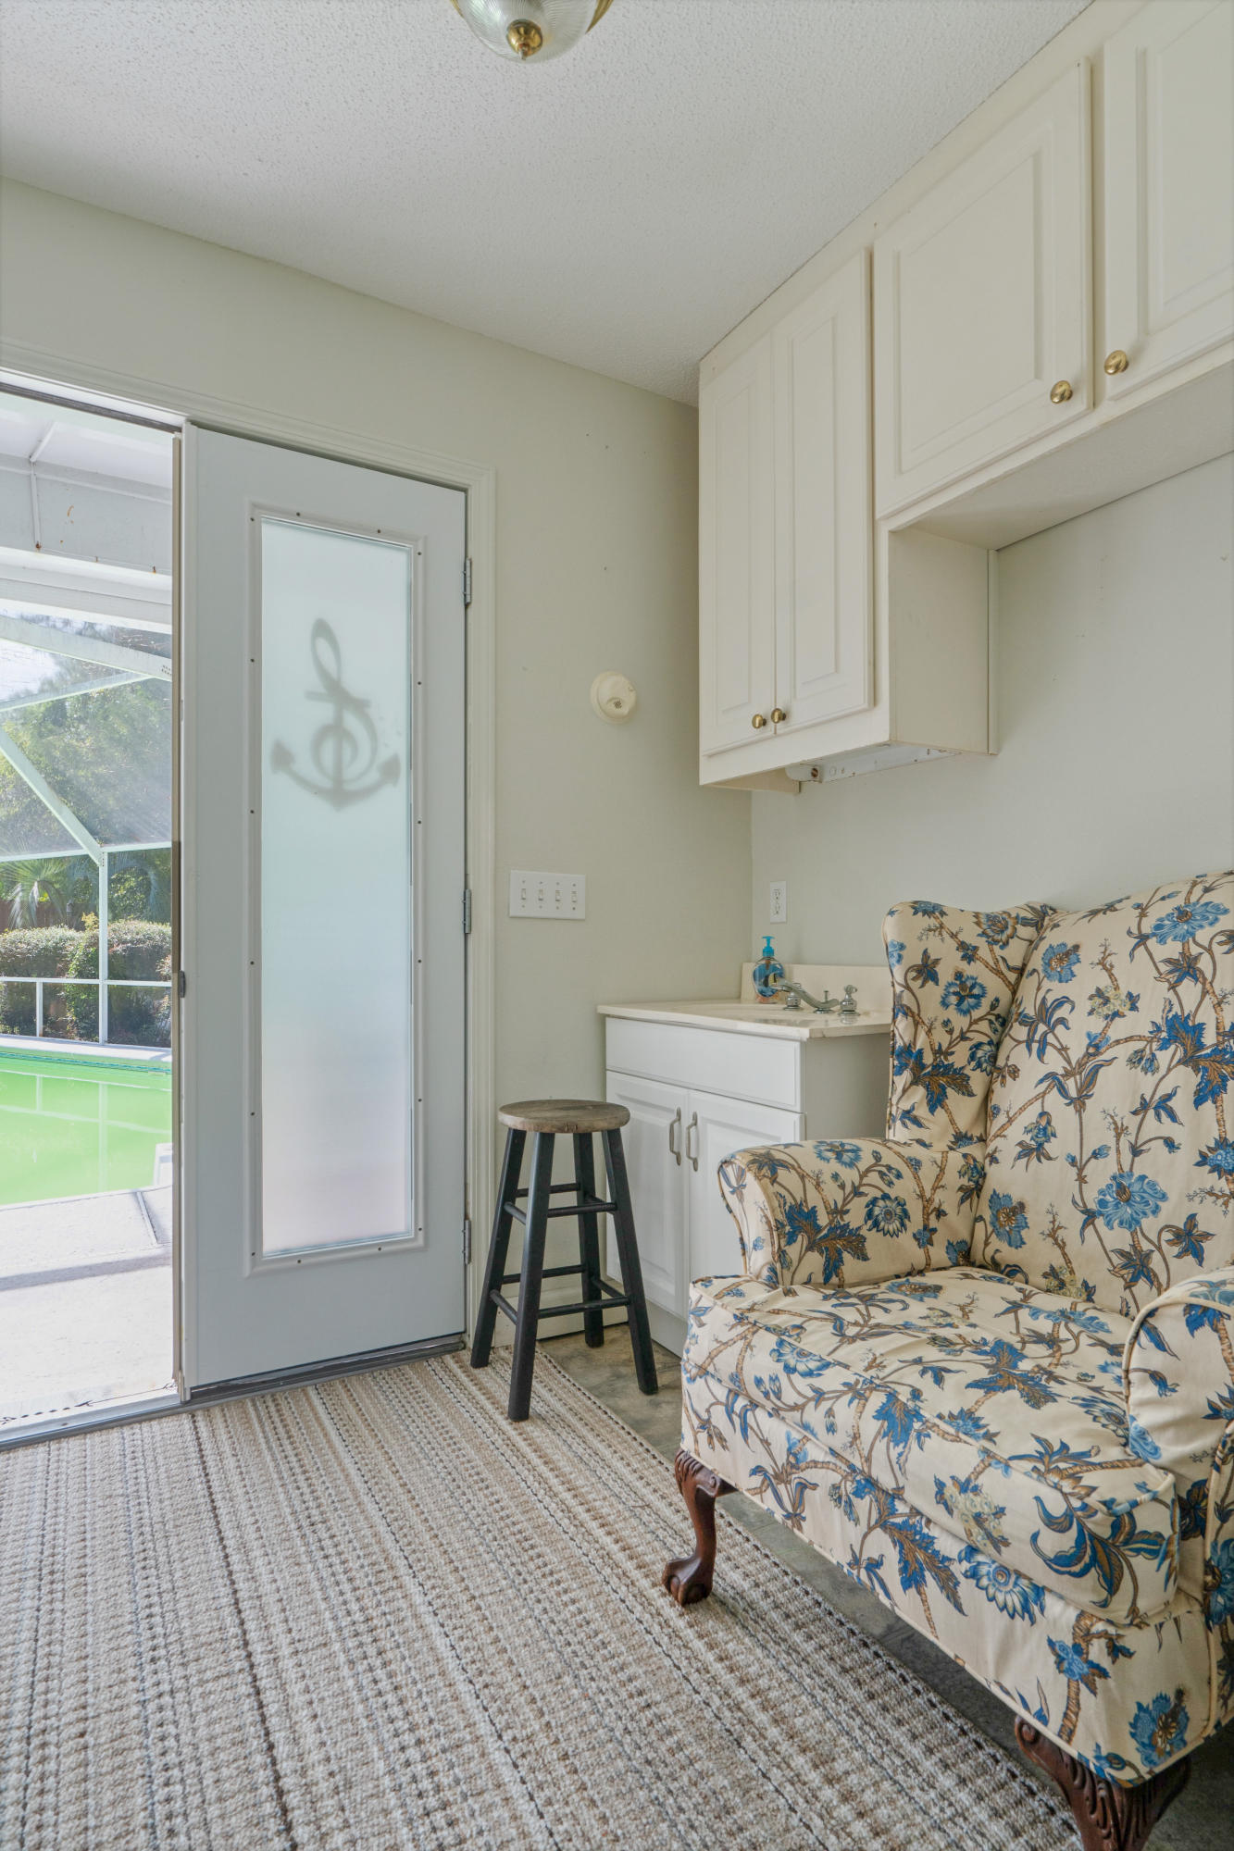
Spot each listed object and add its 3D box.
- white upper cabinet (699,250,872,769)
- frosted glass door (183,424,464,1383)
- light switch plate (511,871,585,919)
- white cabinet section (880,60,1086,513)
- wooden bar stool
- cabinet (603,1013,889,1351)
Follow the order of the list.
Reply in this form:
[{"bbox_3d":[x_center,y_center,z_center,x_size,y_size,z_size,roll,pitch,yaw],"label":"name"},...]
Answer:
[{"bbox_3d":[0.489,-0.864,2.106,0.310,1.035,0.610,0,-1,-29],"label":"white upper cabinet"},{"bbox_3d":[-0.638,-0.040,2.068,0.606,1.990,0.045,0,-1,-29],"label":"frosted glass door"},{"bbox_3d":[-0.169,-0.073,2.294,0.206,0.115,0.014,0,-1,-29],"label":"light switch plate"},{"bbox_3d":[0.747,-1.075,1.705,0.302,0.565,0.450,0,0,-30],"label":"white cabinet section"},{"bbox_3d":[-0.120,0.707,2.057,0.325,0.600,0.325,0,-1,-29],"label":"wooden bar stool"},{"bbox_3d":[0.362,0.613,2.141,0.485,0.790,0.765,0,-1,-29],"label":"cabinet"}]

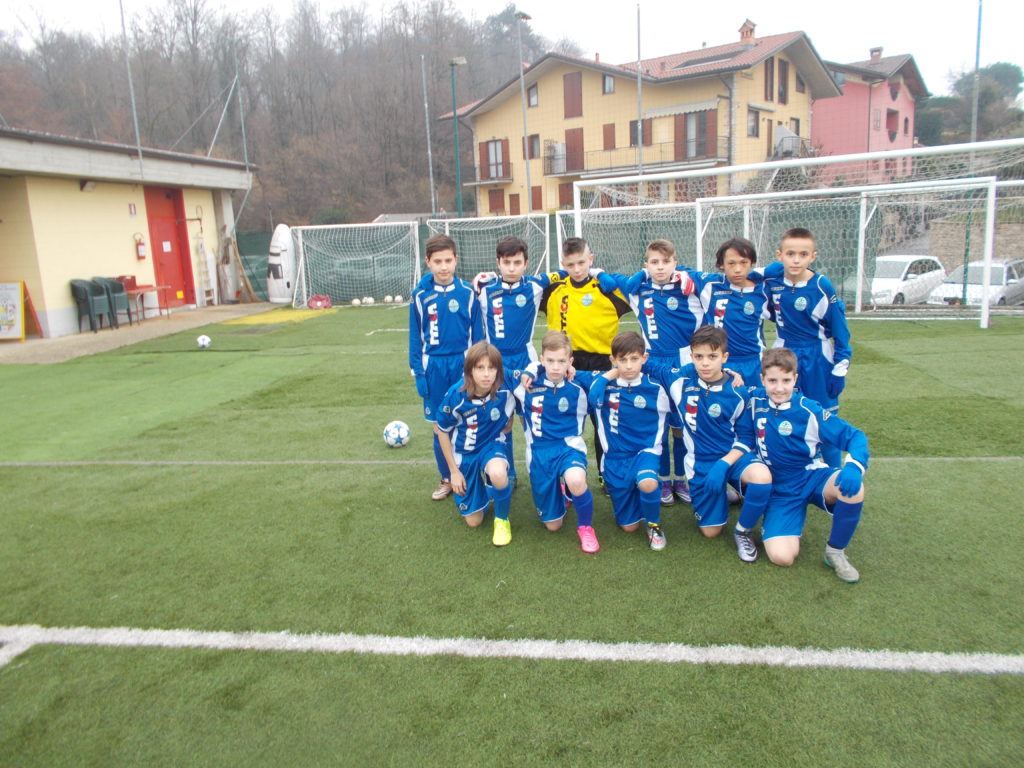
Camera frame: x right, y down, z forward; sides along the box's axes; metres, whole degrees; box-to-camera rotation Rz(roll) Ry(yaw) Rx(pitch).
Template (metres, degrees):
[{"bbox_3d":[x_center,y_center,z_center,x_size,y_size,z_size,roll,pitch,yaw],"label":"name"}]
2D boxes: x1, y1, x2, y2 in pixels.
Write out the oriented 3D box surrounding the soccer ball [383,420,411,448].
[{"bbox_3d":[-0.896,0.396,6.021,0.208,0.208,0.208,-3,12,0],"label":"soccer ball"}]

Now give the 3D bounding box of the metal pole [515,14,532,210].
[{"bbox_3d":[0.491,-8.357,25.922,0.500,7.900,0.300,5,13,36],"label":"metal pole"}]

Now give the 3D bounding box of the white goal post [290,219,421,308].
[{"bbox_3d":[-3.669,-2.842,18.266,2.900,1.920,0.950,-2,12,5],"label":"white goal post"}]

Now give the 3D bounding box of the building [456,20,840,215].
[{"bbox_3d":[8.100,-15.400,47.700,19.000,10.800,15.000,7,15,38],"label":"building"}]

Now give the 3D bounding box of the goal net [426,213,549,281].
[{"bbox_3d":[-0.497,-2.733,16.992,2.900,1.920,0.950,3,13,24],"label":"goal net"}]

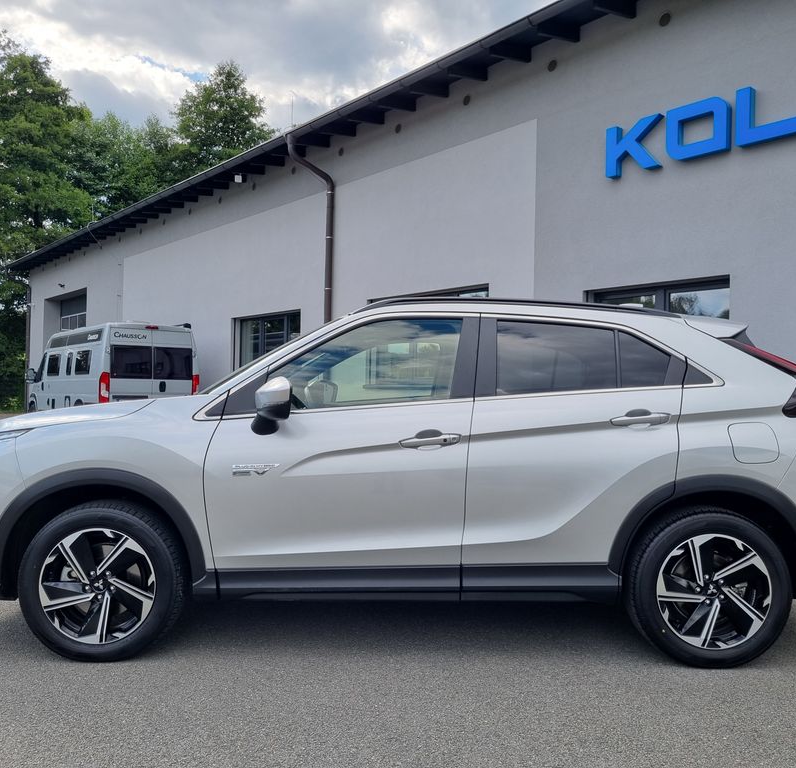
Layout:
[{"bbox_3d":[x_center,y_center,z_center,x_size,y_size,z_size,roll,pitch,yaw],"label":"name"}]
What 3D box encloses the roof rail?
[{"bbox_3d":[0.568,-0.368,3.626,1.540,0.090,0.080,1,0,-1],"label":"roof rail"}]

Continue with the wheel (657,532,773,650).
[{"bbox_3d":[1.375,0.907,3.433,0.500,0.500,0.190,1,0,-1],"label":"wheel"}]

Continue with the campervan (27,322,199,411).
[{"bbox_3d":[-7.295,-0.054,19.328,2.100,2.620,6.300,2,-1,-39],"label":"campervan"}]

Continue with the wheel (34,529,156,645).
[{"bbox_3d":[-1.295,0.875,3.407,0.500,0.500,0.190,1,0,-1],"label":"wheel"}]

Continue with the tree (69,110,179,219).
[{"bbox_3d":[-14.841,-6.867,42.058,7.500,16.200,7.500,1,0,0],"label":"tree"}]

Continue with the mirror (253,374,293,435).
[{"bbox_3d":[-0.527,0.093,3.226,0.165,0.245,0.200,1,0,-1],"label":"mirror"}]

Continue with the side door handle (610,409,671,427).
[{"bbox_3d":[1.048,0.145,3.341,0.260,0.070,0.055,1,0,-1],"label":"side door handle"}]

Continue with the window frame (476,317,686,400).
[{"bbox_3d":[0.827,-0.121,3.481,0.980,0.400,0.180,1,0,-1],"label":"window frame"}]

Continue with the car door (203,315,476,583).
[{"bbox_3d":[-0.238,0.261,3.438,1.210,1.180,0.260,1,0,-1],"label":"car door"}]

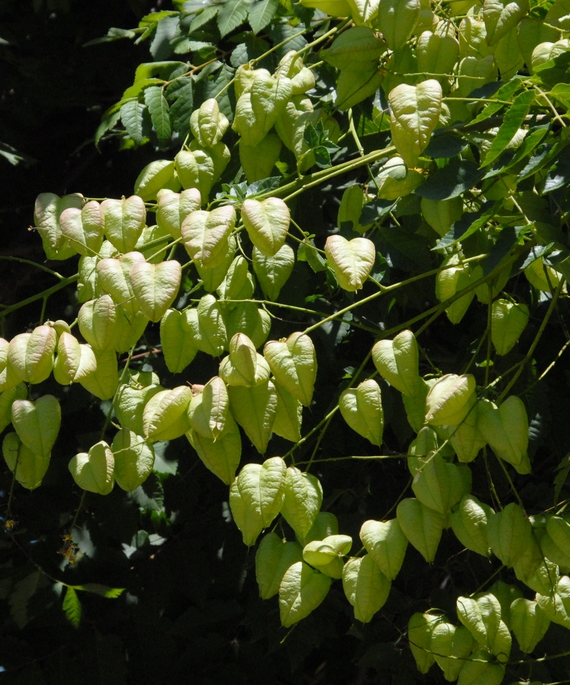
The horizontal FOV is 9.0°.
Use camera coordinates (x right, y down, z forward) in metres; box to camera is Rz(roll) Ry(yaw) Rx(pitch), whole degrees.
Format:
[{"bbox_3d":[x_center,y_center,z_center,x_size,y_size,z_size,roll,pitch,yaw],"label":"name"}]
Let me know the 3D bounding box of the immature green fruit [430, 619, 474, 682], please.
[{"bbox_3d":[0.116,0.212,2.480,0.030,0.042,0.030,4,-7,0],"label":"immature green fruit"}]

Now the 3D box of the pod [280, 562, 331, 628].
[{"bbox_3d":[0.015,0.178,2.550,0.034,0.046,0.032,23,-5,0],"label":"pod"}]

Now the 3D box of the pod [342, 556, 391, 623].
[{"bbox_3d":[0.059,0.177,2.600,0.034,0.049,0.032,2,-5,0],"label":"pod"}]

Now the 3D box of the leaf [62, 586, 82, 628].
[{"bbox_3d":[-0.151,0.188,2.560,0.013,0.030,0.006,-7,-7,0],"label":"leaf"}]

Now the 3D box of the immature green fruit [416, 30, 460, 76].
[{"bbox_3d":[0.110,-0.205,2.600,0.032,0.042,0.030,0,-5,0],"label":"immature green fruit"}]

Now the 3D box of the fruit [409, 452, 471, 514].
[{"bbox_3d":[0.107,0.097,2.490,0.040,0.044,0.033,-8,-7,0],"label":"fruit"}]

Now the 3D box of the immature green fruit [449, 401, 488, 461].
[{"bbox_3d":[0.131,0.064,2.580,0.029,0.045,0.029,0,-5,0],"label":"immature green fruit"}]

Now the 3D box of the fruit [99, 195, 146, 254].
[{"bbox_3d":[-0.116,-0.085,2.590,0.033,0.044,0.031,0,-9,0],"label":"fruit"}]

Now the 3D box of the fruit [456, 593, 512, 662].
[{"bbox_3d":[0.141,0.202,2.560,0.035,0.047,0.033,-11,-5,0],"label":"fruit"}]

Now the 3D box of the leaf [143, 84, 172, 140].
[{"bbox_3d":[-0.091,-0.163,2.580,0.019,0.039,0.009,-3,-7,0],"label":"leaf"}]

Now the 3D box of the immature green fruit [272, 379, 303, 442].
[{"bbox_3d":[-0.003,0.048,2.620,0.033,0.049,0.032,-18,-3,0],"label":"immature green fruit"}]

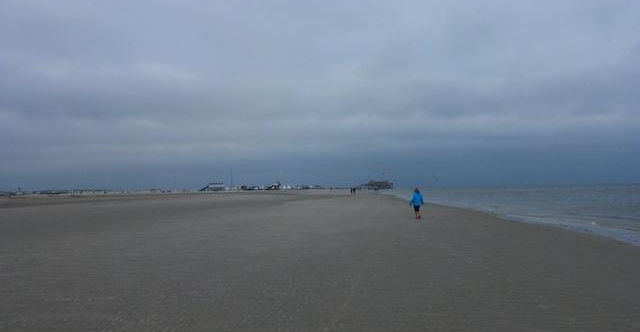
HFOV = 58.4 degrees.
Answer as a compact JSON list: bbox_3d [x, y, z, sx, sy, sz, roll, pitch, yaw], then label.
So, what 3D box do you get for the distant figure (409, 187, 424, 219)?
[{"bbox_3d":[4.223,1.649,25.000,0.600,1.360,0.420,-1,-2,6],"label":"distant figure"}]

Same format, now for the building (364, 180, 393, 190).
[{"bbox_3d":[51.038,17.013,500.000,23.000,7.900,14.000,-1,-2,6],"label":"building"}]

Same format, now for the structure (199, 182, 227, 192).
[{"bbox_3d":[-97.540,19.054,520.000,21.000,8.200,12.000,0,-2,-11],"label":"structure"}]

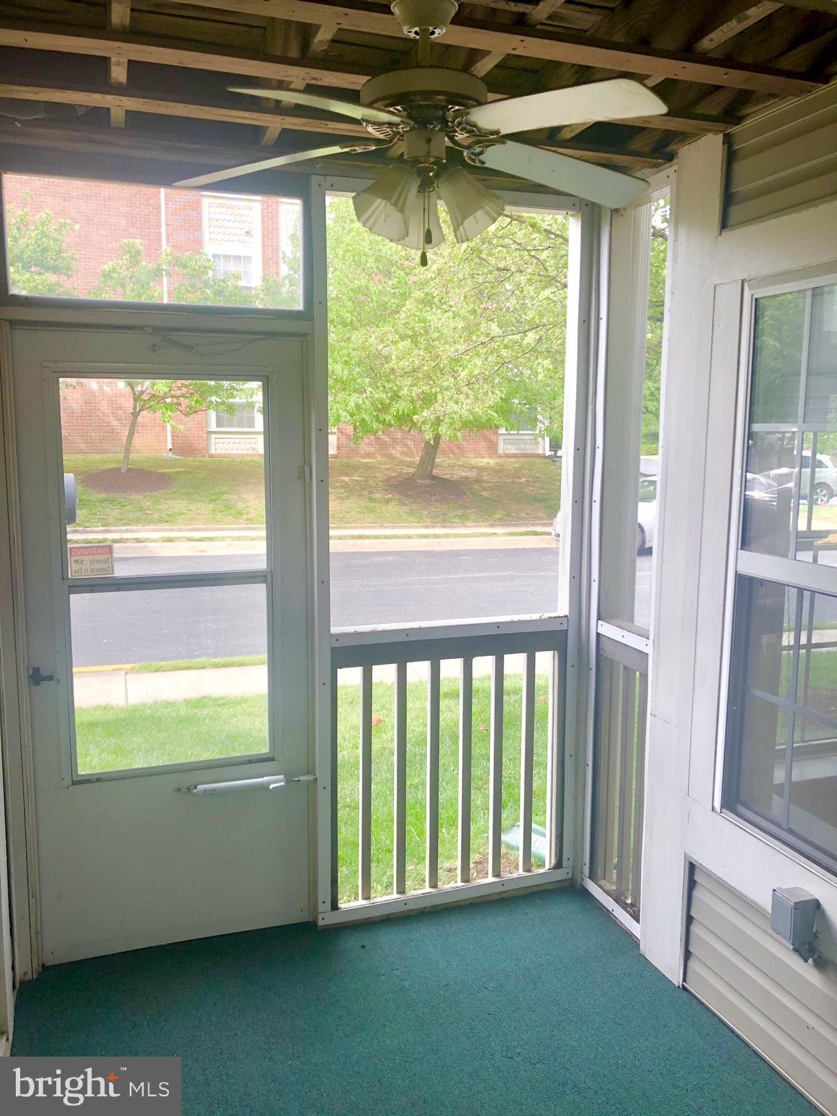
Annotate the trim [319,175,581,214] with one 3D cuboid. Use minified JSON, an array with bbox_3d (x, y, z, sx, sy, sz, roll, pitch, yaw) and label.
[{"bbox_3d":[0.122,-1.173,2.923,0.894,0.044,0.031,-2,9,-19],"label":"trim"}]

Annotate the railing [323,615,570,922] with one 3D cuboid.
[{"bbox_3d":[0.111,0.729,3.222,0.945,1.018,0.085,-2,9,-19],"label":"railing"}]

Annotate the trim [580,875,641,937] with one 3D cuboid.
[{"bbox_3d":[0.691,1.229,3.214,0.031,0.048,0.396,-2,9,-19],"label":"trim"}]

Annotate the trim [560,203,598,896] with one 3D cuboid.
[{"bbox_3d":[0.560,-0.002,3.244,0.053,2.448,0.031,-2,9,-19],"label":"trim"}]

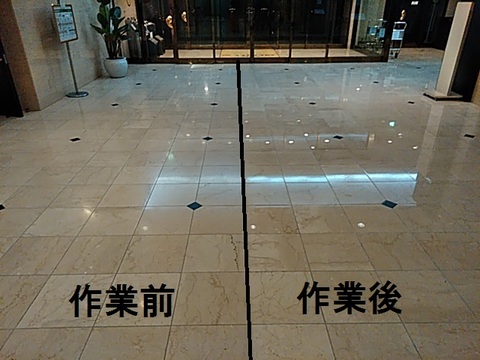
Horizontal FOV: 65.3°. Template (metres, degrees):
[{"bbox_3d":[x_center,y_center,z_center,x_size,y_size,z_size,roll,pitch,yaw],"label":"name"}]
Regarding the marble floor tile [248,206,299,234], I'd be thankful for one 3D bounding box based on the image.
[{"bbox_3d":[0.232,0.303,2.864,0.397,0.016,0.413,-1,26,-1],"label":"marble floor tile"}]

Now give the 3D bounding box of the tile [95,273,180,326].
[{"bbox_3d":[-0.550,0.669,2.111,0.397,0.016,0.413,-1,26,-1],"label":"tile"}]

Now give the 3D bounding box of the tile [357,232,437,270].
[{"bbox_3d":[1.039,0.479,2.524,0.400,0.020,0.412,-1,26,-1],"label":"tile"}]

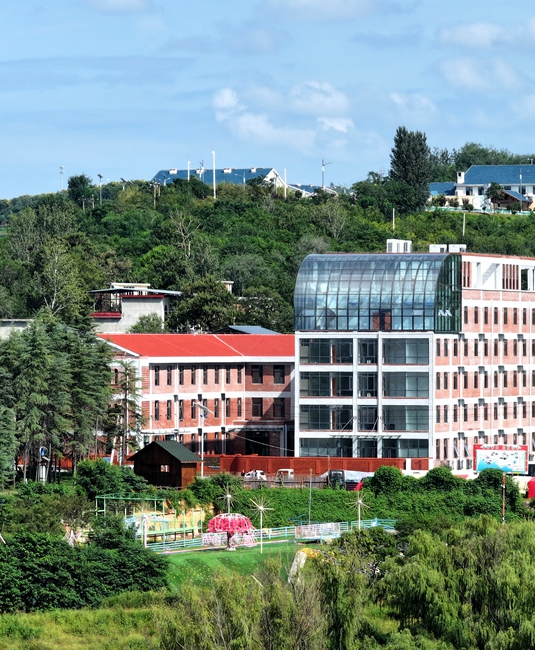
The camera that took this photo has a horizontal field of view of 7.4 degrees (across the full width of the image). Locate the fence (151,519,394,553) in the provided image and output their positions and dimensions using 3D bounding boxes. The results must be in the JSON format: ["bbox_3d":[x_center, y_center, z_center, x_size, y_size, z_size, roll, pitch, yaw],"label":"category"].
[{"bbox_3d":[1.000,19.700,391.000,0.300,1.100,48.000,0,0,29],"label":"fence"}]

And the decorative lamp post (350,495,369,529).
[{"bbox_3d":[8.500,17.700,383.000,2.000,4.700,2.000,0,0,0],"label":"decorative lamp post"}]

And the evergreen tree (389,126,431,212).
[{"bbox_3d":[26.600,-29.200,780.000,7.900,16.200,7.900,0,0,0],"label":"evergreen tree"}]

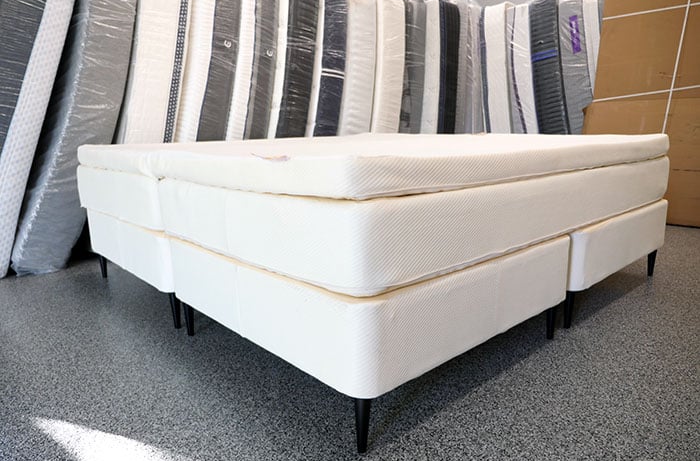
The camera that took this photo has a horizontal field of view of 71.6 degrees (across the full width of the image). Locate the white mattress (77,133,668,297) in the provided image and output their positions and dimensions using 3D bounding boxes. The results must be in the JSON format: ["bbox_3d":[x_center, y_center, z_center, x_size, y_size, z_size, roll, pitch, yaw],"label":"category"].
[{"bbox_3d":[0.077,-0.282,2.312,2.000,0.286,2.040,-12,15,-41],"label":"white mattress"}]

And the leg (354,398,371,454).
[{"bbox_3d":[0.029,0.423,1.082,0.034,0.160,0.034,-1,11,0],"label":"leg"}]

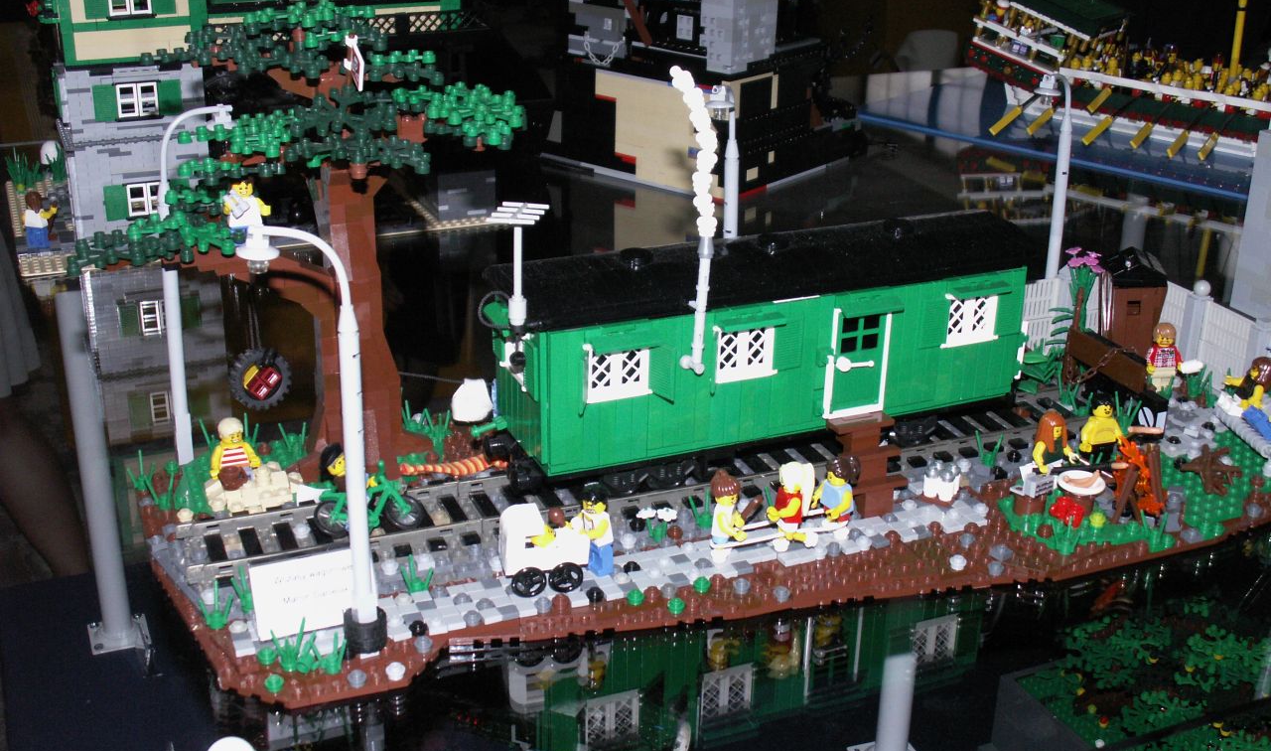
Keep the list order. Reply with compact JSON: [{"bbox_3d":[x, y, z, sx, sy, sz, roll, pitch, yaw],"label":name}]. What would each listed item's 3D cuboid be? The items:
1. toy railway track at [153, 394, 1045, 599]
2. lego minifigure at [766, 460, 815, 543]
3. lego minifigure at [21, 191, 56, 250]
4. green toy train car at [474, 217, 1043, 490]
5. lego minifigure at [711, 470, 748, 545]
[{"bbox_3d":[0.026,0.050,0.750,0.504,0.010,0.064,-8,26,-20],"label":"toy railway track"},{"bbox_3d":[0.074,0.061,0.687,0.022,0.045,0.025,-9,26,-23],"label":"lego minifigure"},{"bbox_3d":[-0.438,-0.113,1.077,0.025,0.043,0.017,10,25,18],"label":"lego minifigure"},{"bbox_3d":[0.063,-0.014,0.737,0.278,0.119,0.067,-8,26,-20],"label":"green toy train car"},{"bbox_3d":[0.041,0.065,0.677,0.018,0.045,0.024,-4,24,-11],"label":"lego minifigure"}]

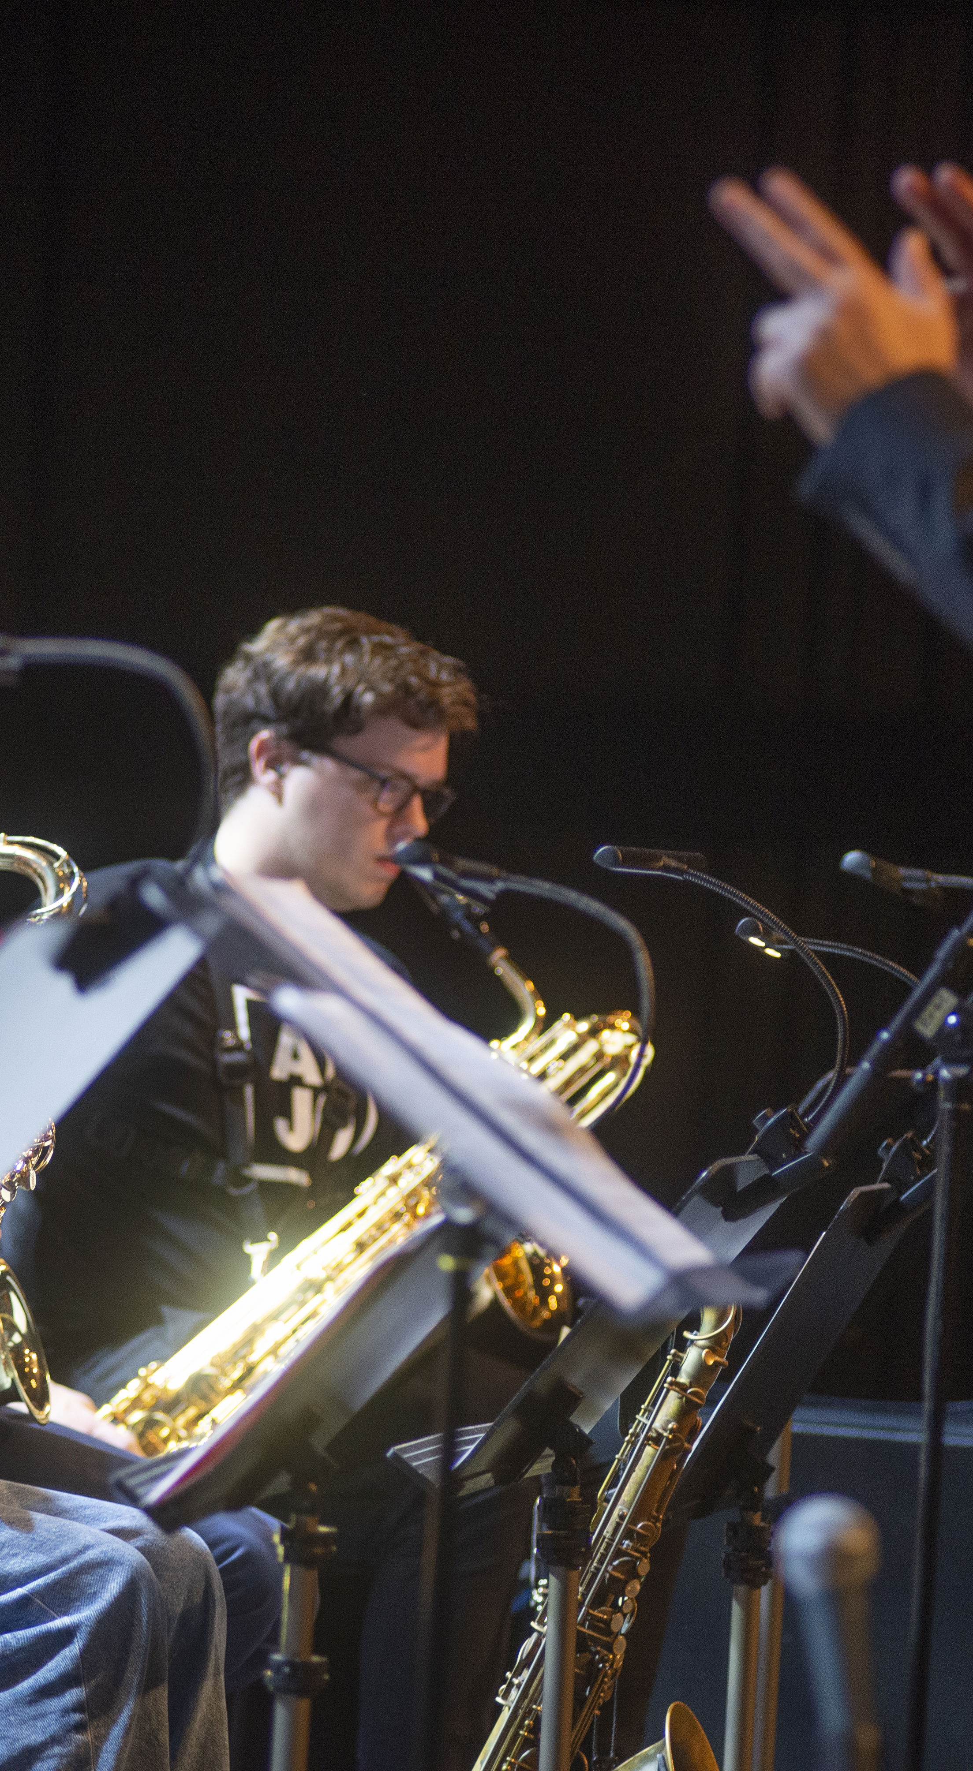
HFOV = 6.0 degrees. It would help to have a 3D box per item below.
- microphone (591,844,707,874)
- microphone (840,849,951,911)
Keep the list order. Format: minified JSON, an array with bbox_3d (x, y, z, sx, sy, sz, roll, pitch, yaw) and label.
[{"bbox_3d":[0.132,-0.021,7.500,0.096,0.024,0.024,5,2,15],"label":"microphone"},{"bbox_3d":[0.338,-0.003,7.600,0.098,0.028,0.027,20,6,15],"label":"microphone"}]

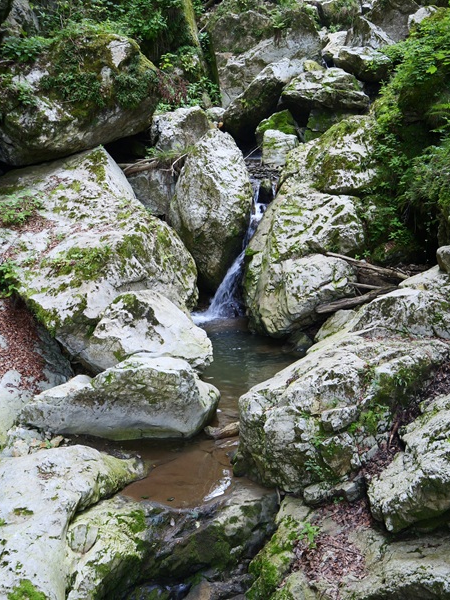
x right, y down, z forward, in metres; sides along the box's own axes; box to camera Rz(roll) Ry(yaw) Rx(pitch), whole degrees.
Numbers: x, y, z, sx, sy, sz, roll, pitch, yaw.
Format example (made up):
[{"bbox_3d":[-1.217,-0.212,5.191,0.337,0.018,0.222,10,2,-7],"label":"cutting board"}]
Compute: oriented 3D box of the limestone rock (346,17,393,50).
[{"bbox_3d":[3.272,-5.968,15.600,0.986,0.748,0.900,6,19,19],"label":"limestone rock"}]

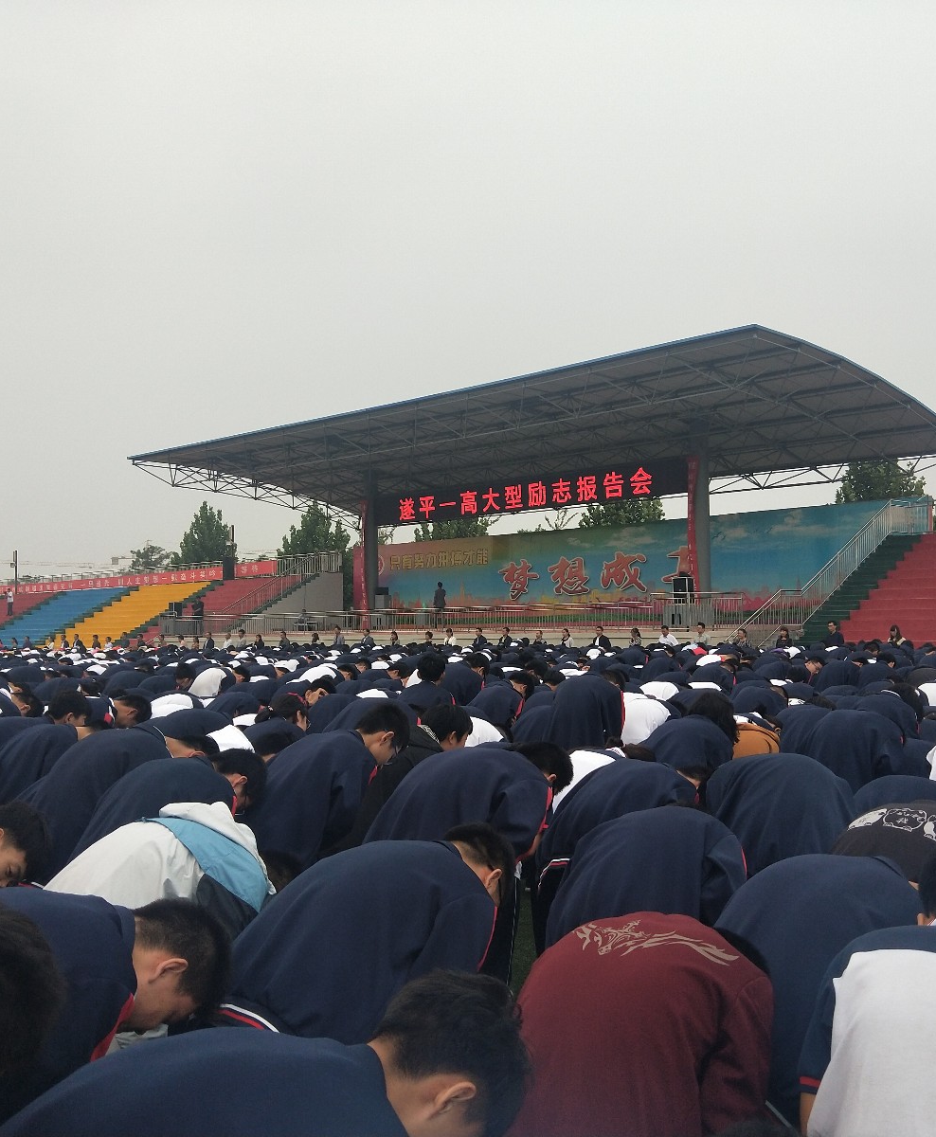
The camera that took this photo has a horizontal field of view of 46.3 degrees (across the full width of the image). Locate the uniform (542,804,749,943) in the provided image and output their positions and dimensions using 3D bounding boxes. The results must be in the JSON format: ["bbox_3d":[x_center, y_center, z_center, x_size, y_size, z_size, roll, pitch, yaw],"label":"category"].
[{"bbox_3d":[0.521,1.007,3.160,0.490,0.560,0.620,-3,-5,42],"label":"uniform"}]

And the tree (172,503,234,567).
[{"bbox_3d":[-17.650,0.905,73.103,4.500,10.580,4.500,-3,-5,42],"label":"tree"}]

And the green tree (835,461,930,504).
[{"bbox_3d":[16.588,-0.595,44.000,4.000,9.000,4.000,-3,-4,36],"label":"green tree"}]

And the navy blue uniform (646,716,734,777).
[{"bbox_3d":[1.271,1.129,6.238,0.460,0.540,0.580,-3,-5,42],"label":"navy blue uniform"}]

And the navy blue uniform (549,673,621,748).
[{"bbox_3d":[0.833,1.090,7.900,0.520,0.650,0.520,-3,-4,36],"label":"navy blue uniform"}]

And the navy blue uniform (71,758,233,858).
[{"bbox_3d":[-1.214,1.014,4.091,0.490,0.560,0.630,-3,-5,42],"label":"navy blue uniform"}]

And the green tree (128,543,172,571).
[{"bbox_3d":[-27.594,2.725,95.031,4.200,9.880,4.200,-3,-5,42],"label":"green tree"}]

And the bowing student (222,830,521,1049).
[{"bbox_3d":[-0.220,1.225,2.644,0.500,1.110,0.830,-3,-5,42],"label":"bowing student"}]

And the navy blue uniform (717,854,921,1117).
[{"bbox_3d":[0.906,1.031,2.750,0.540,0.650,0.600,-3,-4,36],"label":"navy blue uniform"}]

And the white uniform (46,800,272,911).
[{"bbox_3d":[-1.072,1.077,3.850,0.520,0.600,0.650,-3,-4,36],"label":"white uniform"}]

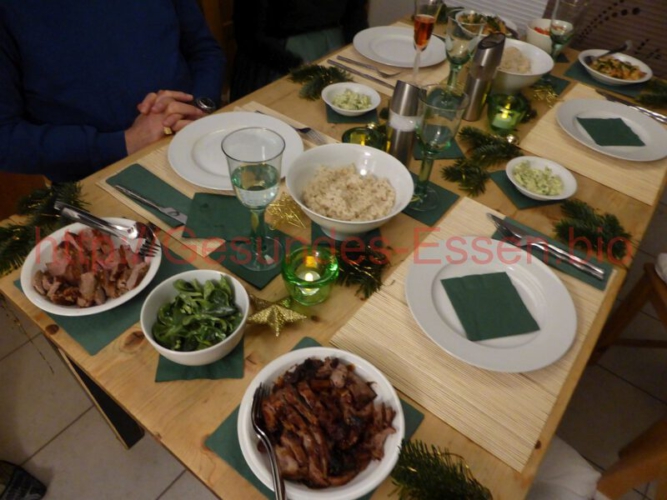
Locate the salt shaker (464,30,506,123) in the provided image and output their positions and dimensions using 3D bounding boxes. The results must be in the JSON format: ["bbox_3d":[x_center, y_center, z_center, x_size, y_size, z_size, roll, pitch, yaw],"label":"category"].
[{"bbox_3d":[0.354,-0.406,1.141,0.052,0.197,0.052,30,52,23],"label":"salt shaker"}]

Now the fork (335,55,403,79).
[{"bbox_3d":[0.103,-0.519,1.347,0.199,0.018,0.025,19,48,13],"label":"fork"}]

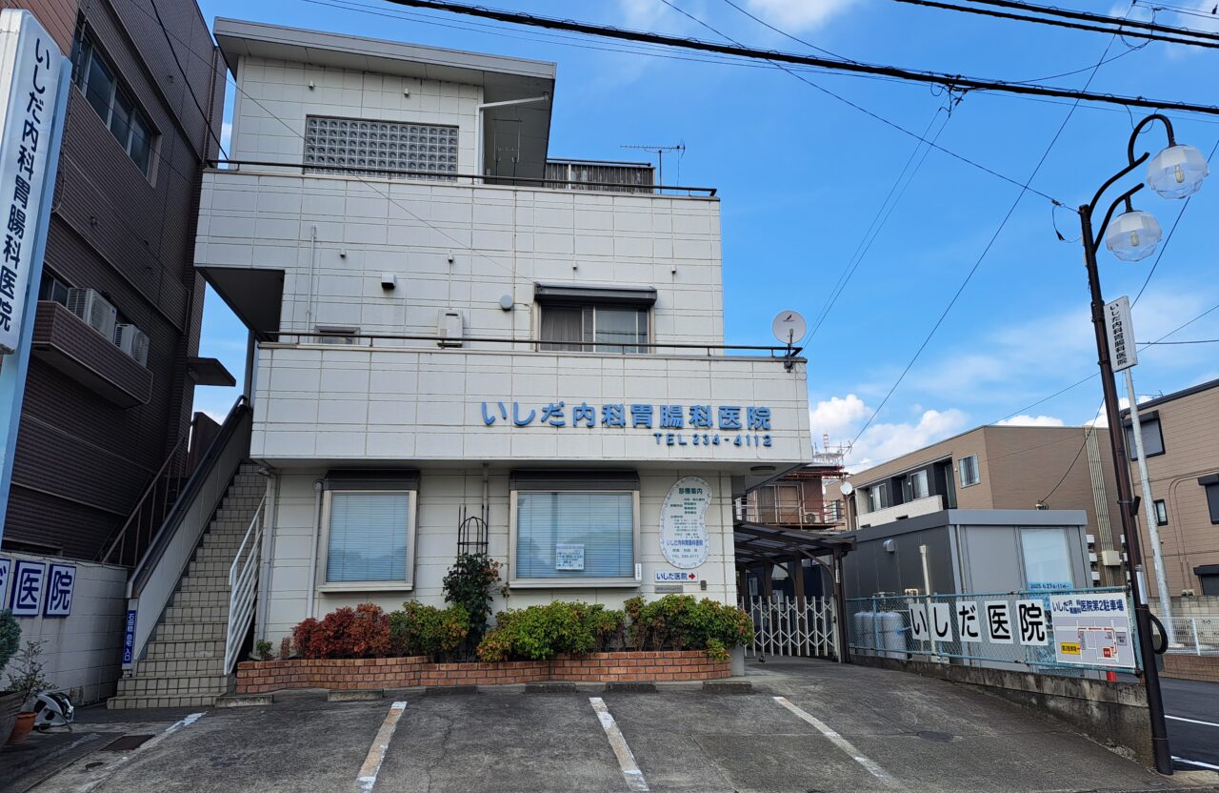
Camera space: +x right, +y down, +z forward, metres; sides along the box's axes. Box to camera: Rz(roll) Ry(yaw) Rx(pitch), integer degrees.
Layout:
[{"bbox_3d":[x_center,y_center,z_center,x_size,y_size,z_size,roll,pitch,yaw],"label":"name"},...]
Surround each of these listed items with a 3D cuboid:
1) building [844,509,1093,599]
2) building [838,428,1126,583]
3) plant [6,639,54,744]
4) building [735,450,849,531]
[{"bbox_3d":[6.132,3.818,15.804,2.420,2.790,5.500,1,-14,-9],"label":"building"},{"bbox_3d":[14.817,5.996,34.545,6.700,6.650,14.300,1,-14,-9],"label":"building"},{"bbox_3d":[-5.496,2.798,8.039,0.410,0.940,0.410,1,-14,-9],"label":"plant"},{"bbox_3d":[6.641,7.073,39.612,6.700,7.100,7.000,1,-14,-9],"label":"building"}]

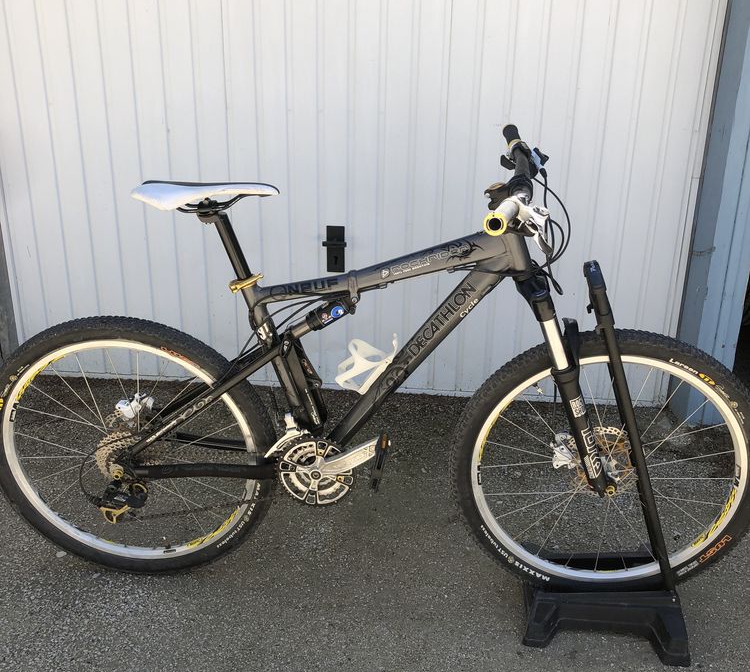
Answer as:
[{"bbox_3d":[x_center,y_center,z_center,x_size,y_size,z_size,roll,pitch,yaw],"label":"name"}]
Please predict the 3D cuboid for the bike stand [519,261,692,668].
[{"bbox_3d":[0.508,0.226,1.726,0.355,0.815,0.400,2,21,4],"label":"bike stand"}]

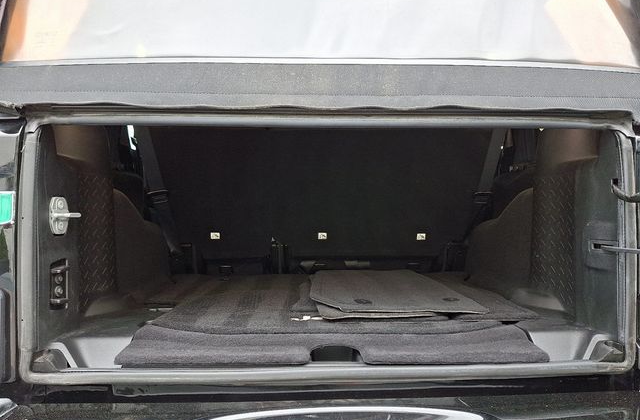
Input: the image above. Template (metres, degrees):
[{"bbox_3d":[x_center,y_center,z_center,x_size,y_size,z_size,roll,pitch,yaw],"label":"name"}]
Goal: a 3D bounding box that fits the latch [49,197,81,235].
[{"bbox_3d":[-0.524,0.012,0.955,0.039,0.077,0.054,0,3,4],"label":"latch"}]

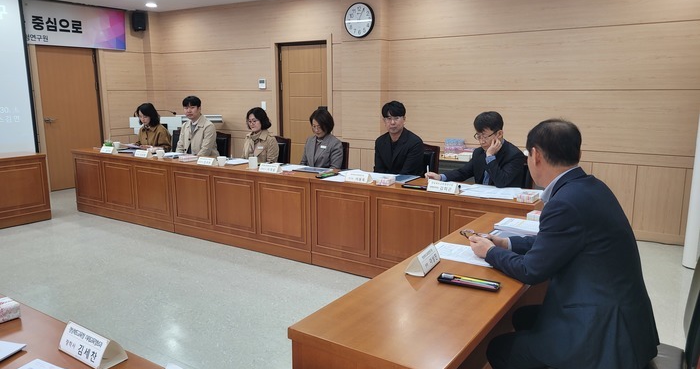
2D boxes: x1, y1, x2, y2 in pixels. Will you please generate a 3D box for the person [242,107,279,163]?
[{"bbox_3d":[-0.985,-0.161,5.541,0.500,1.270,0.720,7,13,33],"label":"person"}]

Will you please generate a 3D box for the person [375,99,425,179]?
[{"bbox_3d":[0.381,-0.052,4.575,0.540,1.320,0.750,6,12,33],"label":"person"}]

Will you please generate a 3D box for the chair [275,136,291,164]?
[{"bbox_3d":[-0.978,-0.038,5.756,0.490,0.950,0.570,7,13,33],"label":"chair"}]

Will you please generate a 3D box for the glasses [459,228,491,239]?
[{"bbox_3d":[0.551,0.222,2.305,0.145,0.045,0.110,6,12,33],"label":"glasses"}]

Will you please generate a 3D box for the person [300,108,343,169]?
[{"bbox_3d":[-0.295,-0.078,5.087,0.500,1.265,0.720,7,13,33],"label":"person"}]

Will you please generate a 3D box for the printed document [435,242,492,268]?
[{"bbox_3d":[0.489,0.298,2.288,0.305,0.006,0.215,6,12,33],"label":"printed document"}]

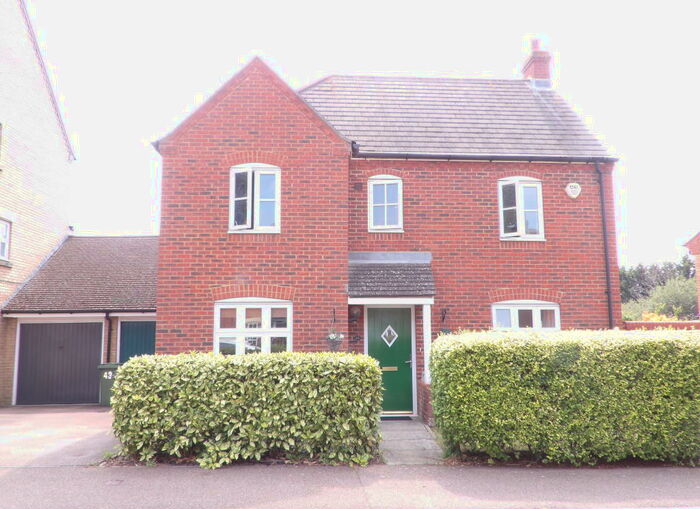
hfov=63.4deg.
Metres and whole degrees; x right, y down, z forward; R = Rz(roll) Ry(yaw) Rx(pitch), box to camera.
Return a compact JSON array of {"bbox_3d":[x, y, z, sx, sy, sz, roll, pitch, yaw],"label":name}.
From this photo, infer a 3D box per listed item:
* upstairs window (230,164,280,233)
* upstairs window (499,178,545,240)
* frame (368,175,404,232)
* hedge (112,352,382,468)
[{"bbox_3d":[-1.713,-1.004,10.251,0.914,1.288,0.150,0,-7,-3],"label":"upstairs window"},{"bbox_3d":[3.391,-0.892,11.254,0.910,1.292,0.150,0,-7,-3],"label":"upstairs window"},{"bbox_3d":[0.702,-0.985,11.143,0.697,1.150,0.120,0,-7,-3],"label":"frame"},{"bbox_3d":[-1.310,2.012,7.608,3.431,1.317,1.000,0,-7,-3],"label":"hedge"}]

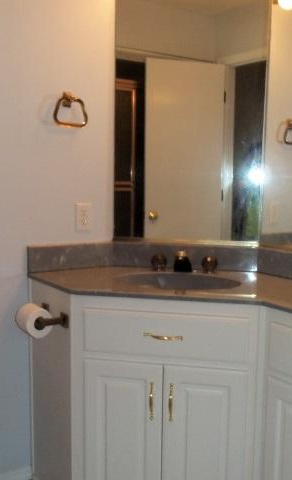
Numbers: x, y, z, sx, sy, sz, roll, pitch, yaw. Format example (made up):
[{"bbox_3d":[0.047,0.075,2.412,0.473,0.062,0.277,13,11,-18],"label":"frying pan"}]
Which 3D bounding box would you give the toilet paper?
[{"bbox_3d":[-0.383,0.278,1.842,0.101,0.101,0.102,-4,8,-35],"label":"toilet paper"}]

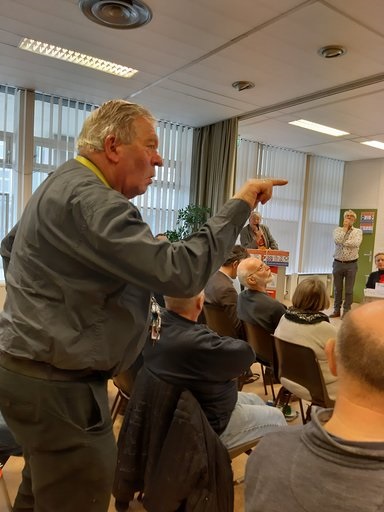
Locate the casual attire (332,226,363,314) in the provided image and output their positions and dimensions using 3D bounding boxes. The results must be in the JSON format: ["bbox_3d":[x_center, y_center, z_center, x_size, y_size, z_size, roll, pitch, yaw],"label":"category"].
[{"bbox_3d":[2.690,0.246,6.997,0.510,1.500,0.330,7,6,38],"label":"casual attire"}]

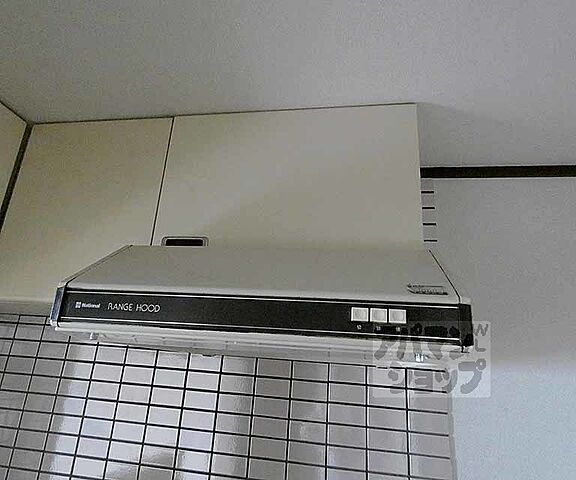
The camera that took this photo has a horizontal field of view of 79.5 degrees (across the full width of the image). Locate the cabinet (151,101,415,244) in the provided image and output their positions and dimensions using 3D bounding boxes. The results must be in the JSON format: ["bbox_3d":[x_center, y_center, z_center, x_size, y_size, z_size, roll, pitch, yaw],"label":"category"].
[{"bbox_3d":[0.012,-0.097,0.936,0.600,0.366,0.299,1,-16,9],"label":"cabinet"}]

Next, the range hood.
[{"bbox_3d":[-0.022,0.148,0.742,0.602,0.220,0.520,1,-16,10],"label":"range hood"}]

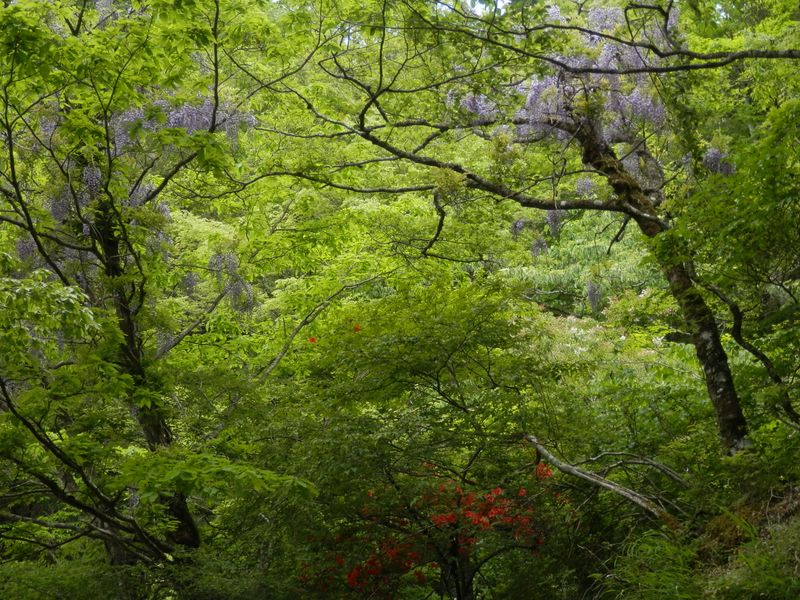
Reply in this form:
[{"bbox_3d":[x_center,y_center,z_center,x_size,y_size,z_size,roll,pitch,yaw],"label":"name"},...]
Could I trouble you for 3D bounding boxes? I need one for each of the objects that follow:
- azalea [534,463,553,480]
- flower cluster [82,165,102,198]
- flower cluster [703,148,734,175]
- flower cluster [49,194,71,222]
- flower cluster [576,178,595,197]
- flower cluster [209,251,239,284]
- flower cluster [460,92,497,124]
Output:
[{"bbox_3d":[1.035,1.237,9.000,0.130,0.130,0.117,0,-4,0],"label":"azalea"},{"bbox_3d":[-3.080,-1.187,12.500,0.200,0.341,0.180,0,-4,0],"label":"flower cluster"},{"bbox_3d":[3.445,-1.498,13.500,0.346,0.281,0.312,0,-4,0],"label":"flower cluster"},{"bbox_3d":[-3.410,-0.926,12.500,0.220,0.300,0.198,0,-4,0],"label":"flower cluster"},{"bbox_3d":[2.378,-1.442,16.000,0.231,0.231,0.208,0,-4,0],"label":"flower cluster"},{"bbox_3d":[-1.980,-0.365,14.000,0.337,0.381,0.303,0,-4,0],"label":"flower cluster"},{"bbox_3d":[0.818,-2.005,13.000,0.375,0.312,0.338,0,-4,0],"label":"flower cluster"}]

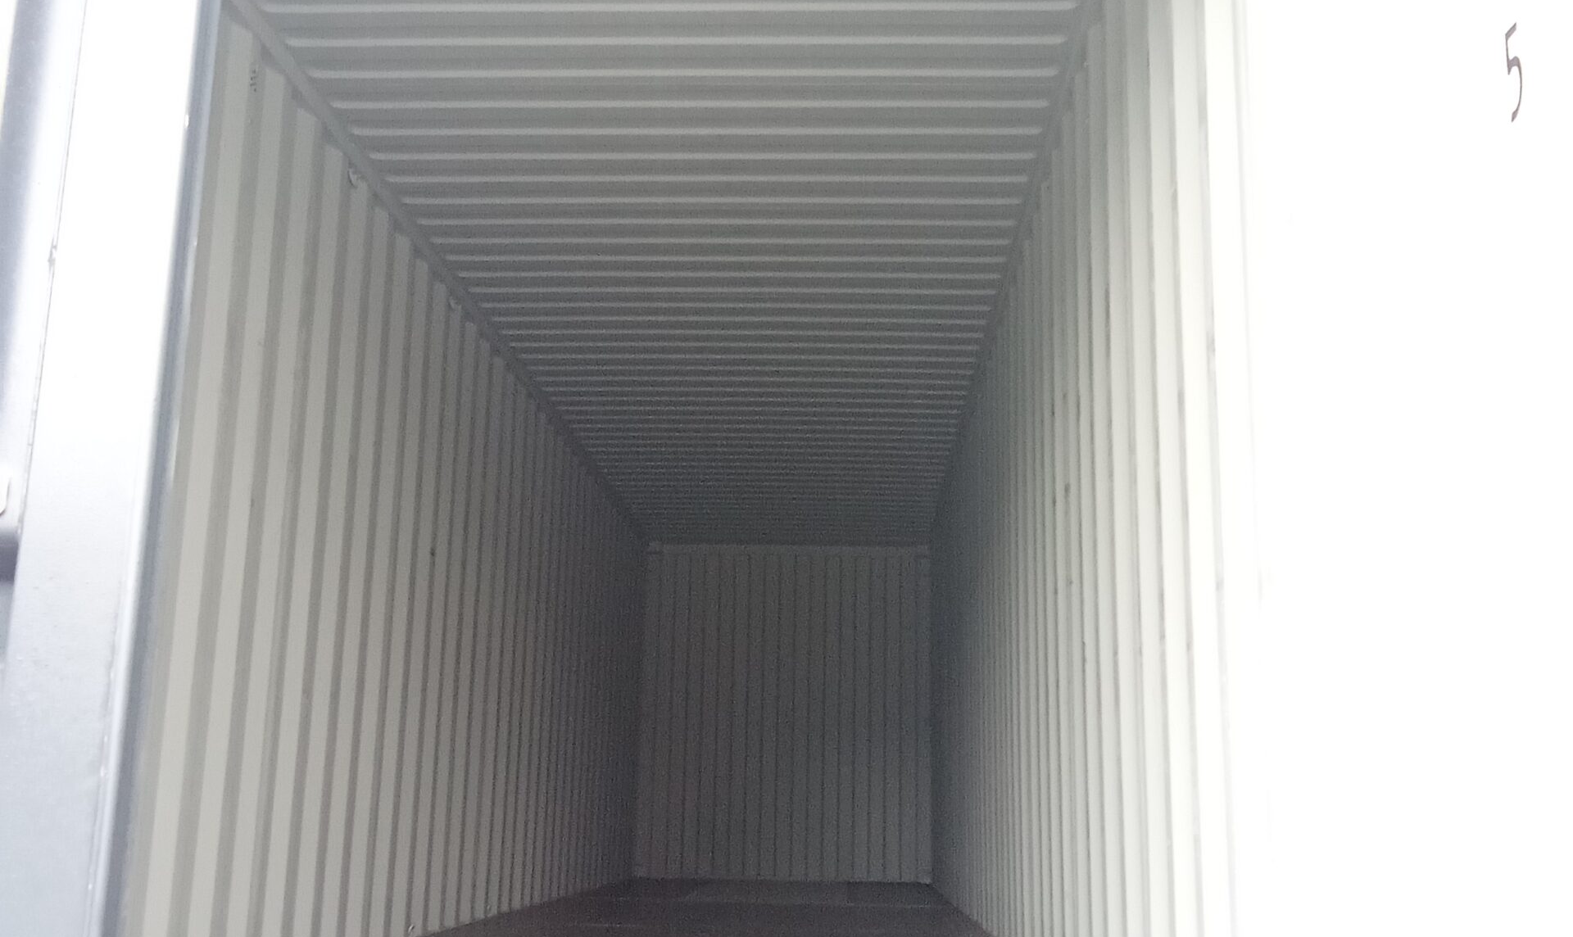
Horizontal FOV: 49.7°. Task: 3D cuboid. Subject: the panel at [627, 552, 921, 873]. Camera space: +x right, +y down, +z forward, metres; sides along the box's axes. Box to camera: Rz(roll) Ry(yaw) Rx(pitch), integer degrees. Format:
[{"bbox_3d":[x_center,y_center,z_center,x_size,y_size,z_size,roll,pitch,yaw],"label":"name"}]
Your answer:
[{"bbox_3d":[0.000,1.932,13.600,2.340,2.670,0.060,1,-12,2],"label":"panel"}]

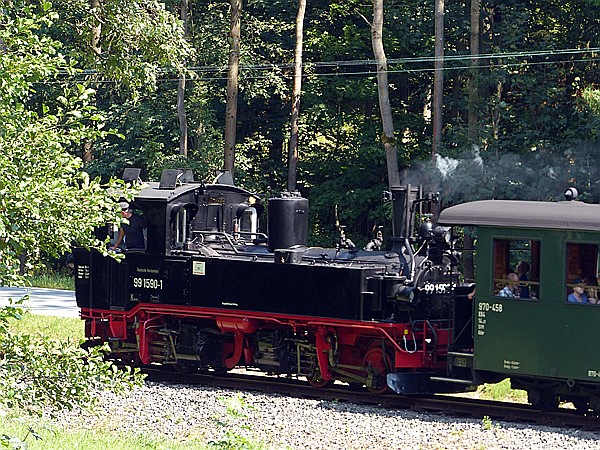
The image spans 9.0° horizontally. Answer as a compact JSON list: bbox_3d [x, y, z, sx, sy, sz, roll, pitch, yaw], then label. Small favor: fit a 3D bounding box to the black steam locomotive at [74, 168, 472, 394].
[{"bbox_3d":[-0.430,0.870,63.500,2.100,3.400,8.700,-2,4,-43],"label":"black steam locomotive"}]

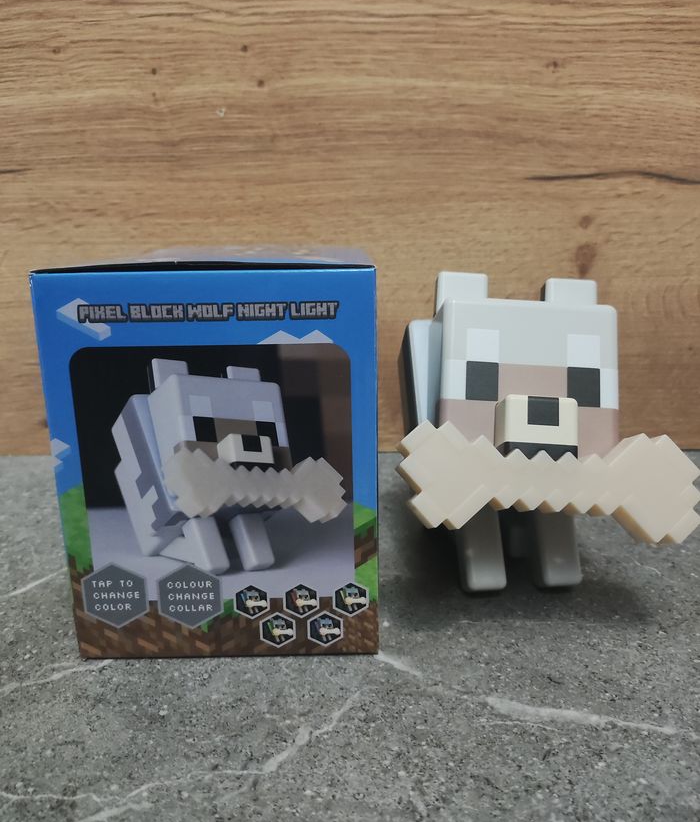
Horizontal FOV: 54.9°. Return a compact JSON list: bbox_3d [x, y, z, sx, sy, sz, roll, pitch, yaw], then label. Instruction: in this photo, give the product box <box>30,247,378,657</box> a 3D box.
[{"bbox_3d":[-0.051,0.008,0.319,0.121,0.157,0.133,-1,15,0],"label":"product box"}]

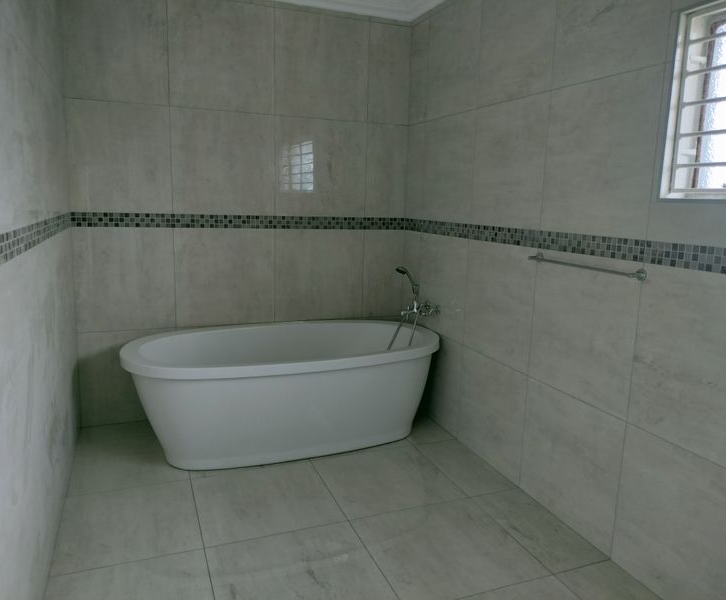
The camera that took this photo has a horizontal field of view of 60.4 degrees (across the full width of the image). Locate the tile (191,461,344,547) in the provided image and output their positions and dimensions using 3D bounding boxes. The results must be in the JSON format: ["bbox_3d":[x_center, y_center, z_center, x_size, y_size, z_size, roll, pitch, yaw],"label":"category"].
[{"bbox_3d":[-0.453,0.906,2.816,0.598,0.010,0.603,-2,10,-22],"label":"tile"}]

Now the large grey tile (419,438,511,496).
[{"bbox_3d":[0.509,0.861,3.227,0.277,0.012,0.605,-2,10,-20],"label":"large grey tile"}]

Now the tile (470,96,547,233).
[{"bbox_3d":[0.696,-0.651,3.017,0.010,0.599,0.604,-2,10,-20],"label":"tile"}]

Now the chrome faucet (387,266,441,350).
[{"bbox_3d":[0.297,0.057,3.741,0.270,0.510,0.240,-2,10,-20],"label":"chrome faucet"}]

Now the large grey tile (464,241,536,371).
[{"bbox_3d":[0.677,0.015,3.126,0.010,0.594,0.604,-2,10,-20],"label":"large grey tile"}]

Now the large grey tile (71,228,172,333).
[{"bbox_3d":[-1.366,-0.116,3.589,0.543,0.593,0.013,-2,10,-20],"label":"large grey tile"}]

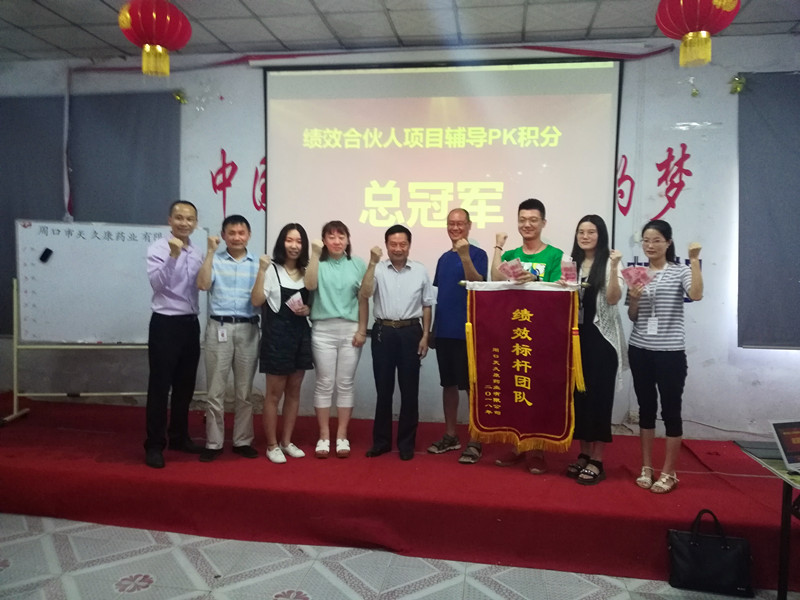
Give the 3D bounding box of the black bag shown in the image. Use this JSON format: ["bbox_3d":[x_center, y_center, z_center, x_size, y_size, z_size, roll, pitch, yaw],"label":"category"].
[{"bbox_3d":[1.635,1.300,3.154,0.391,0.407,0.100,2,3,17],"label":"black bag"}]

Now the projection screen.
[{"bbox_3d":[0.274,-0.797,4.976,2.911,2.249,0.080,2,3,9],"label":"projection screen"}]

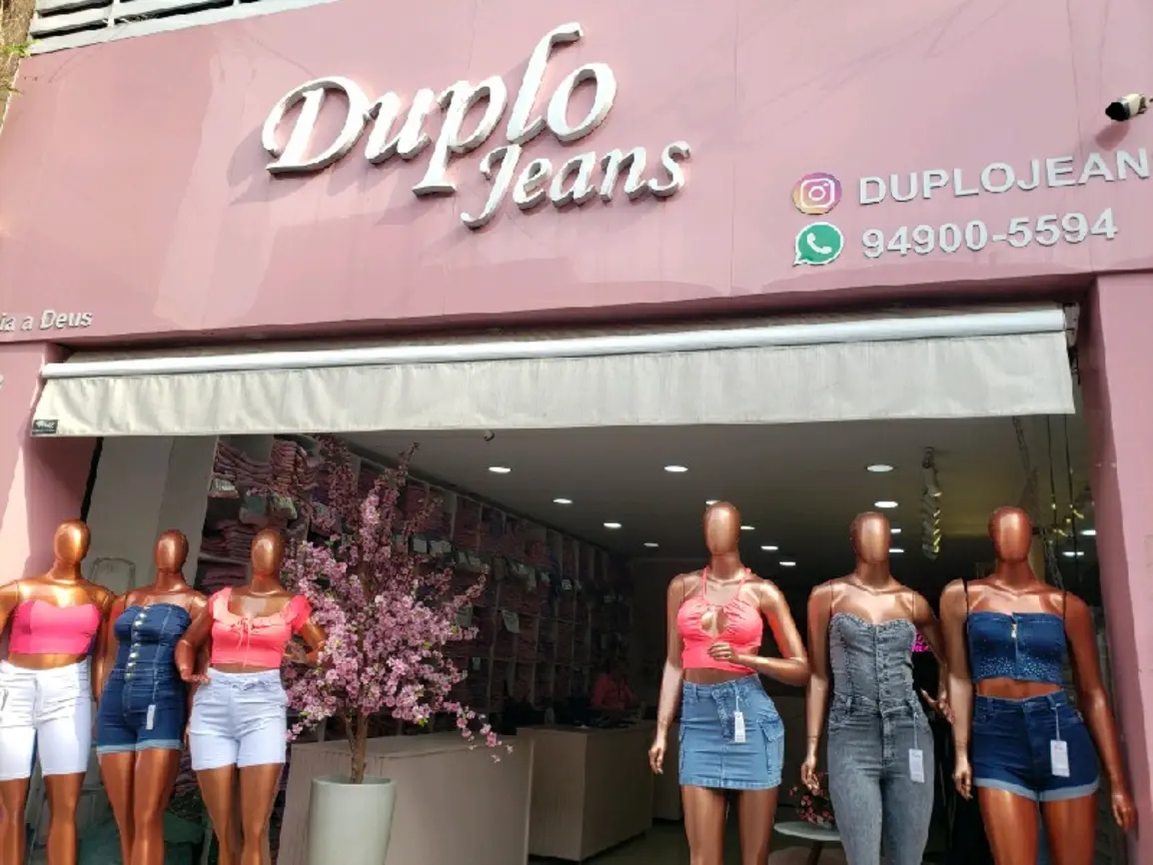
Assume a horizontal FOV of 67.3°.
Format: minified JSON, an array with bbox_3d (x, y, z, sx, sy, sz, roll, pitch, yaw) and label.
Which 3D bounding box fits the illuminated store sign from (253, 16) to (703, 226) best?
[{"bbox_3d":[-0.548,-1.406,4.124,2.216,0.977,0.080,-1,-13,17],"label":"illuminated store sign"}]

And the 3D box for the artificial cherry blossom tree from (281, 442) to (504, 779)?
[{"bbox_3d":[-0.905,0.782,4.236,1.060,1.771,1.000,-1,-13,17],"label":"artificial cherry blossom tree"}]

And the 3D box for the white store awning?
[{"bbox_3d":[-0.471,-0.220,3.932,4.839,0.456,0.300,-1,-13,17],"label":"white store awning"}]

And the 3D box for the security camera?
[{"bbox_3d":[2.018,-1.189,3.171,0.140,0.075,0.075,-22,-5,-18],"label":"security camera"}]

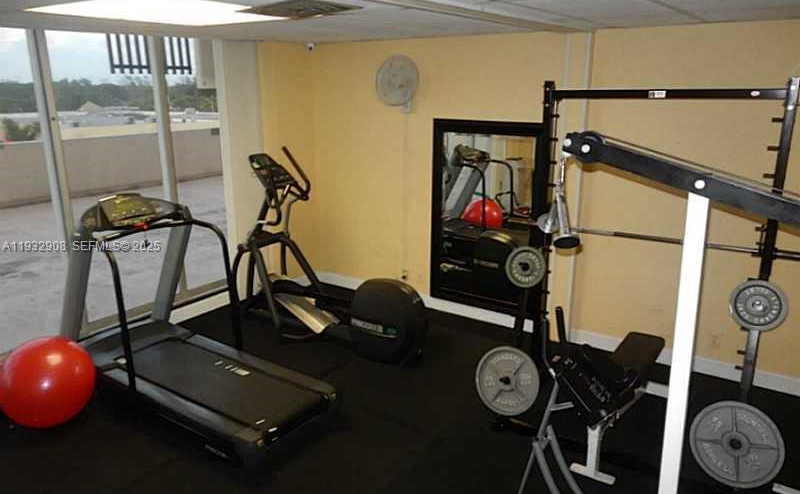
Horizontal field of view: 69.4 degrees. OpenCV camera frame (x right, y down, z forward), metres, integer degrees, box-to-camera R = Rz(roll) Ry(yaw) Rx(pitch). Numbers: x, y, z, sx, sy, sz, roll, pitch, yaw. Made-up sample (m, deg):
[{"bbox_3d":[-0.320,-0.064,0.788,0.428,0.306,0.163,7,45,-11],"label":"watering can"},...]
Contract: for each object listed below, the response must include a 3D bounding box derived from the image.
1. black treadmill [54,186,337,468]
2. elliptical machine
[{"bbox_3d":[-1.422,0.360,3.882,2.054,1.402,0.845,10,20,31],"label":"black treadmill"},{"bbox_3d":[-0.644,0.006,4.813,2.033,1.530,0.706,10,20,31],"label":"elliptical machine"}]

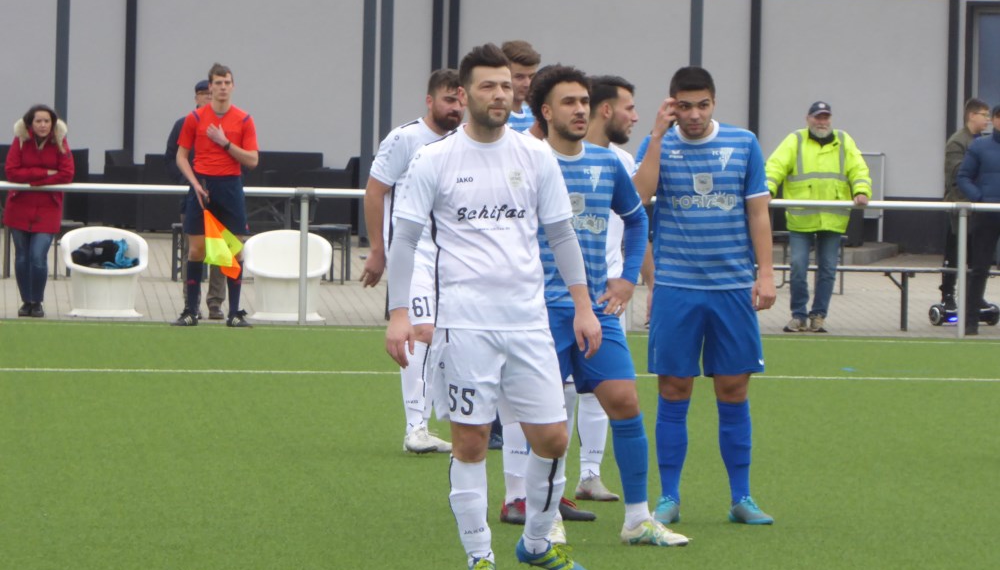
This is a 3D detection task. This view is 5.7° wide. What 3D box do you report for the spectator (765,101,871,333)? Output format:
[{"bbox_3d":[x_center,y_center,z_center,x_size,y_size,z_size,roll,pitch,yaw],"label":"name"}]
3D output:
[{"bbox_3d":[2.360,-0.511,74.517,0.760,1.699,0.450,1,1,-8],"label":"spectator"}]

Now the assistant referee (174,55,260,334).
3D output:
[{"bbox_3d":[-2.038,-0.650,71.814,0.600,1.874,0.400,1,1,-3],"label":"assistant referee"}]

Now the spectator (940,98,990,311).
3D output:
[{"bbox_3d":[3.606,-0.622,77.486,0.360,1.639,0.450,2,1,42],"label":"spectator"}]

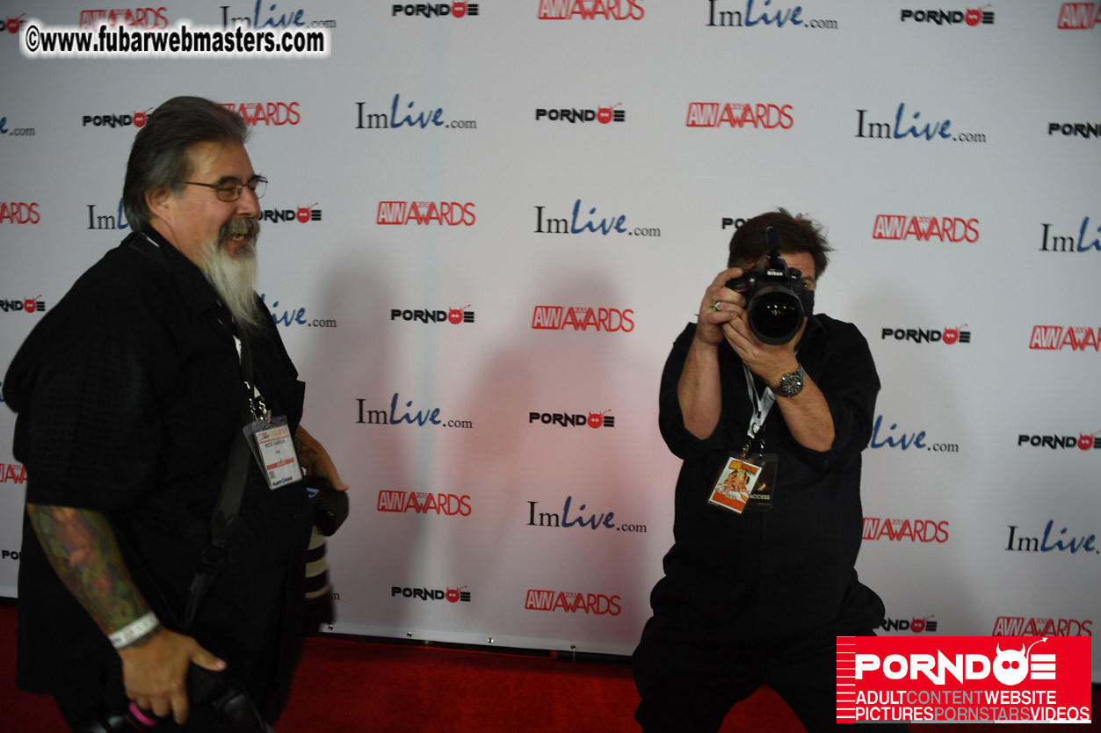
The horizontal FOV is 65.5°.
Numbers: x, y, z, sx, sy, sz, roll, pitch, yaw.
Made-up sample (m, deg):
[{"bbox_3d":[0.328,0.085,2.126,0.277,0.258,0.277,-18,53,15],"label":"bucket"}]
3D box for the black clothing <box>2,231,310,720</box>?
[{"bbox_3d":[-0.650,0.170,1.460,0.430,0.780,0.580,3,7,7],"label":"black clothing"}]

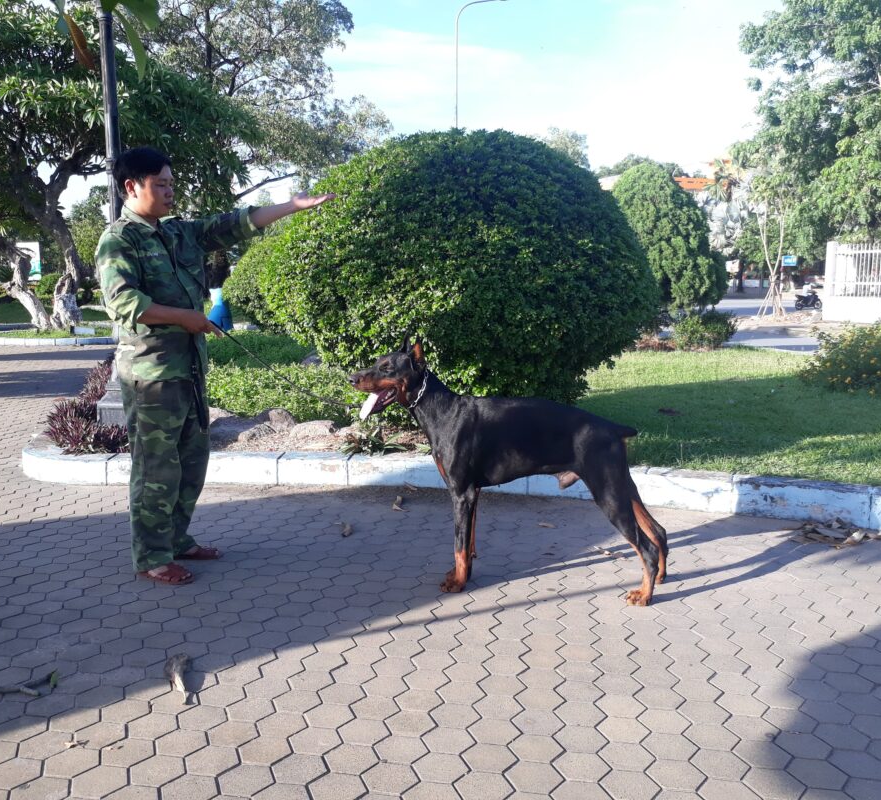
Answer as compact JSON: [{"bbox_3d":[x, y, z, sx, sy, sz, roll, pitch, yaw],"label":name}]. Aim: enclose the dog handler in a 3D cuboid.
[{"bbox_3d":[-0.887,-0.139,3.303,0.740,1.675,0.570,4,9,25],"label":"dog handler"}]

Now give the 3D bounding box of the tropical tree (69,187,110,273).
[{"bbox_3d":[-14.306,-6.305,34.453,2.400,4.937,2.400,0,8,0],"label":"tropical tree"}]

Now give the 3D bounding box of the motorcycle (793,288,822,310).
[{"bbox_3d":[18.831,-5.157,42.701,1.880,1.100,0.700,-6,10,-34],"label":"motorcycle"}]

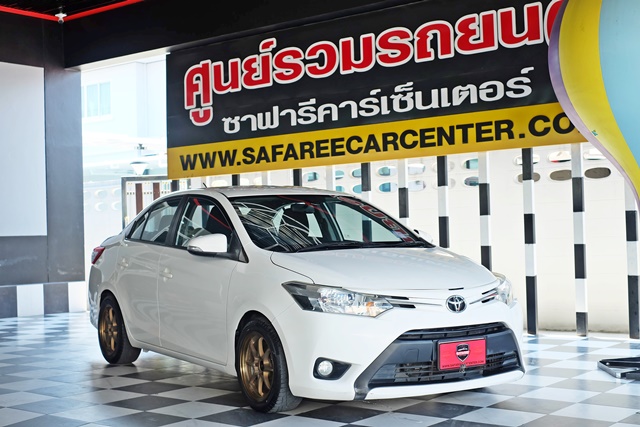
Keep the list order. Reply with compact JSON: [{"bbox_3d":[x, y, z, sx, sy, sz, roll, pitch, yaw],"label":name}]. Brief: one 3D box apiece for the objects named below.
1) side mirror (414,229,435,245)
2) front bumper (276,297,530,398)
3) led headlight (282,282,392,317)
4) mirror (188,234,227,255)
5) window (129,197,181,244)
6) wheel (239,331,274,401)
[{"bbox_3d":[0.707,0.189,6.790,0.240,0.140,0.140,0,-1,-31],"label":"side mirror"},{"bbox_3d":[0.621,0.728,5.325,1.697,0.525,0.576,0,-1,-31],"label":"front bumper"},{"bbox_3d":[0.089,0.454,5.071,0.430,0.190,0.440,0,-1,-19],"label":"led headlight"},{"bbox_3d":[-0.709,0.201,5.927,0.240,0.140,0.140,0,-1,-31],"label":"mirror"},{"bbox_3d":[-1.224,0.058,7.036,0.080,0.360,0.800,28,-14,-26],"label":"window"},{"bbox_3d":[-0.288,0.878,5.460,0.180,0.410,0.410,0,-1,-33],"label":"wheel"}]

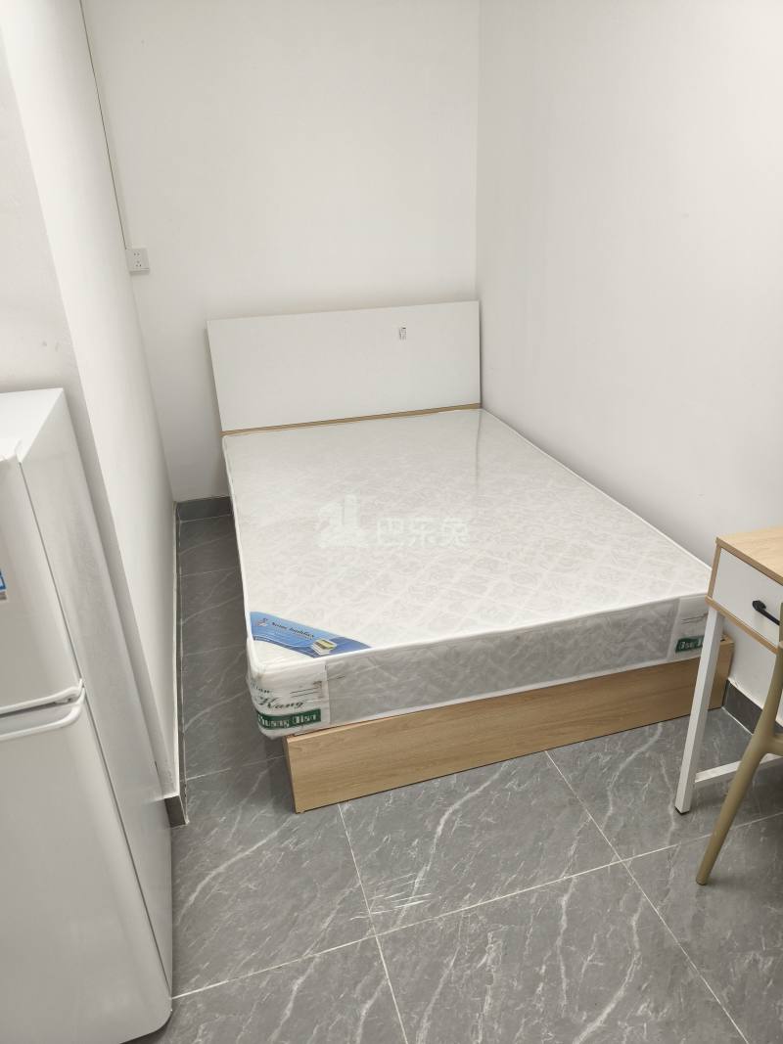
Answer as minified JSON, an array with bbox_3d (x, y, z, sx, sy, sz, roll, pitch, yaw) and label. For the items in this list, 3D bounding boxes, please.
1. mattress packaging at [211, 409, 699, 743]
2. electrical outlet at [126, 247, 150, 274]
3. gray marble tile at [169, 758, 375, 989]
[{"bbox_3d":[0.085,-0.017,2.626,1.320,0.210,1.900,-8,26,-12],"label":"mattress packaging"},{"bbox_3d":[-1.089,-1.129,2.982,0.086,0.088,0.030,-9,26,-14],"label":"electrical outlet"},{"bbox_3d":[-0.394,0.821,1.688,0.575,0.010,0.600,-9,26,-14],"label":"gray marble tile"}]

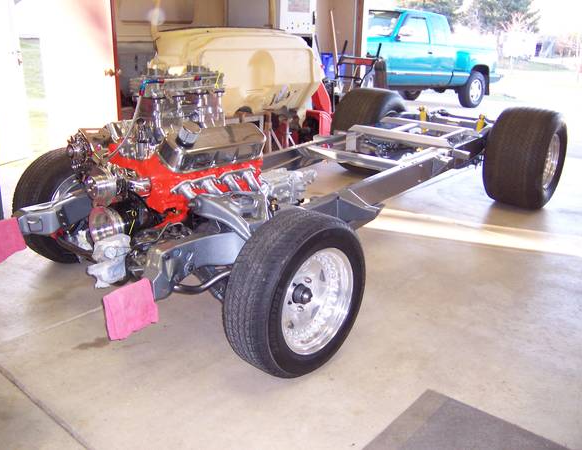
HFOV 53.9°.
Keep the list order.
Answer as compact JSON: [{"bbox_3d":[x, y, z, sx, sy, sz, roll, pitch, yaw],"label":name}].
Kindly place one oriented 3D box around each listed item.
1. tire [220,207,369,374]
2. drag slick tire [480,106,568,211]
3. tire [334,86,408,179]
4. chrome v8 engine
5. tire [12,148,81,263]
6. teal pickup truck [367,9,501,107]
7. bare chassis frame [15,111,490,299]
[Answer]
[{"bbox_3d":[0.033,0.265,2.228,0.205,0.638,0.638,19,26,39],"label":"tire"},{"bbox_3d":[1.786,-0.511,4.349,0.402,0.733,0.733,17,25,36],"label":"drag slick tire"},{"bbox_3d":[0.712,-0.843,5.162,0.402,0.733,0.733,17,25,36],"label":"tire"},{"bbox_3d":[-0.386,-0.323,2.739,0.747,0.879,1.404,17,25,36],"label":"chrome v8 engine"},{"bbox_3d":[-1.151,-0.101,3.124,0.205,0.638,0.638,19,26,39],"label":"tire"},{"bbox_3d":[2.170,-3.360,11.600,5.500,1.860,1.950,-13,24,-43],"label":"teal pickup truck"},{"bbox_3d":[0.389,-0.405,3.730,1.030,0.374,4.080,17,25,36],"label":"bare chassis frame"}]

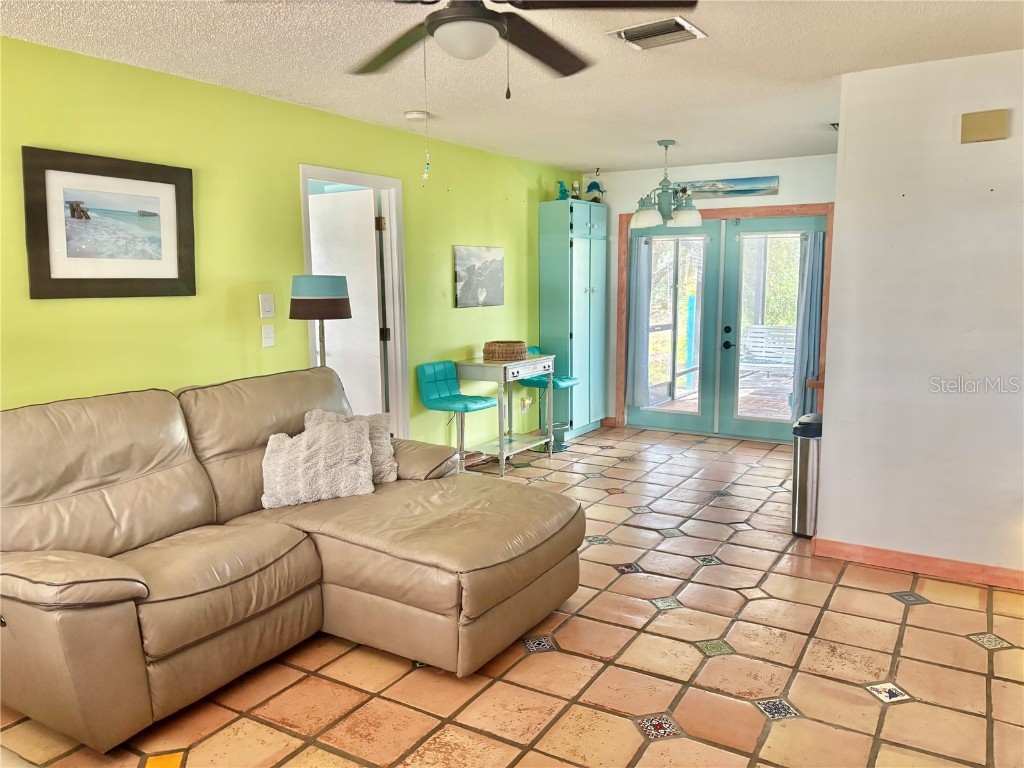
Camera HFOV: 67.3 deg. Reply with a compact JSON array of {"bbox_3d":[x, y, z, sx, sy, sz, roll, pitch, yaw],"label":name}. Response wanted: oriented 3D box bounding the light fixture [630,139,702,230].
[{"bbox_3d":[1.129,-1.461,5.641,0.520,0.641,0.520,5,10,32],"label":"light fixture"}]

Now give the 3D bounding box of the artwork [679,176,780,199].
[{"bbox_3d":[1.875,-1.720,6.780,0.930,0.155,0.030,4,9,31],"label":"artwork"}]

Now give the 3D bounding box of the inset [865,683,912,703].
[{"bbox_3d":[1.347,1.108,2.751,0.104,0.010,0.104,-2,8,-13],"label":"inset"}]

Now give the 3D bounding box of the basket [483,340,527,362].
[{"bbox_3d":[-0.054,-0.266,6.116,0.320,0.140,0.340,0,8,0],"label":"basket"}]

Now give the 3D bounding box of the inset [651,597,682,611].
[{"bbox_3d":[0.709,1.008,3.507,0.102,0.010,0.102,-2,8,-13],"label":"inset"}]

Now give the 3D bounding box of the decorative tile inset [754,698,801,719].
[{"bbox_3d":[0.915,1.125,2.652,0.104,0.010,0.104,-2,8,-13],"label":"decorative tile inset"}]

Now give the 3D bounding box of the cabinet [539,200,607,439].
[{"bbox_3d":[0.592,-0.594,7.213,0.310,2.140,0.810,4,9,31],"label":"cabinet"}]

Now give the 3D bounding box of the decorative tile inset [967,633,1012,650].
[{"bbox_3d":[1.949,1.053,3.136,0.102,0.010,0.102,-2,8,-13],"label":"decorative tile inset"}]

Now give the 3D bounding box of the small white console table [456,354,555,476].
[{"bbox_3d":[-0.045,0.219,6.111,0.430,0.840,0.775,4,9,31],"label":"small white console table"}]

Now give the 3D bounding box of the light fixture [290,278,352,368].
[{"bbox_3d":[-1.081,0.128,4.451,0.350,1.490,0.350,5,10,32],"label":"light fixture"}]

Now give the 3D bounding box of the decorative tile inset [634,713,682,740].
[{"bbox_3d":[0.489,1.144,2.557,0.102,0.010,0.102,-2,8,-13],"label":"decorative tile inset"}]

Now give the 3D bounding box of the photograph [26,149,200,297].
[{"bbox_3d":[-1.814,-0.719,3.559,0.030,0.632,0.797,5,10,32],"label":"photograph"}]

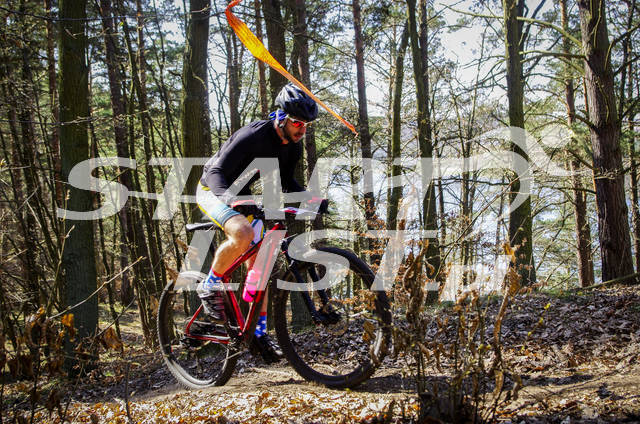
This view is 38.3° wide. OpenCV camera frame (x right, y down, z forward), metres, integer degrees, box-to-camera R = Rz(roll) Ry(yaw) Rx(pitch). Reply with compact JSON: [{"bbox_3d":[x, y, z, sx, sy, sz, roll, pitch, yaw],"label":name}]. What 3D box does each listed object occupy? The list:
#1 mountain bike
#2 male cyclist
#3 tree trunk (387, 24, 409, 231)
[{"bbox_3d":[-0.369,0.492,5.176,1.830,1.040,0.720,-9,-2,43],"label":"mountain bike"},{"bbox_3d":[-0.347,0.105,5.125,0.930,1.540,0.680,1,4,43],"label":"male cyclist"},{"bbox_3d":[1.335,-1.344,16.000,0.210,4.000,0.210,3,3,0],"label":"tree trunk"}]

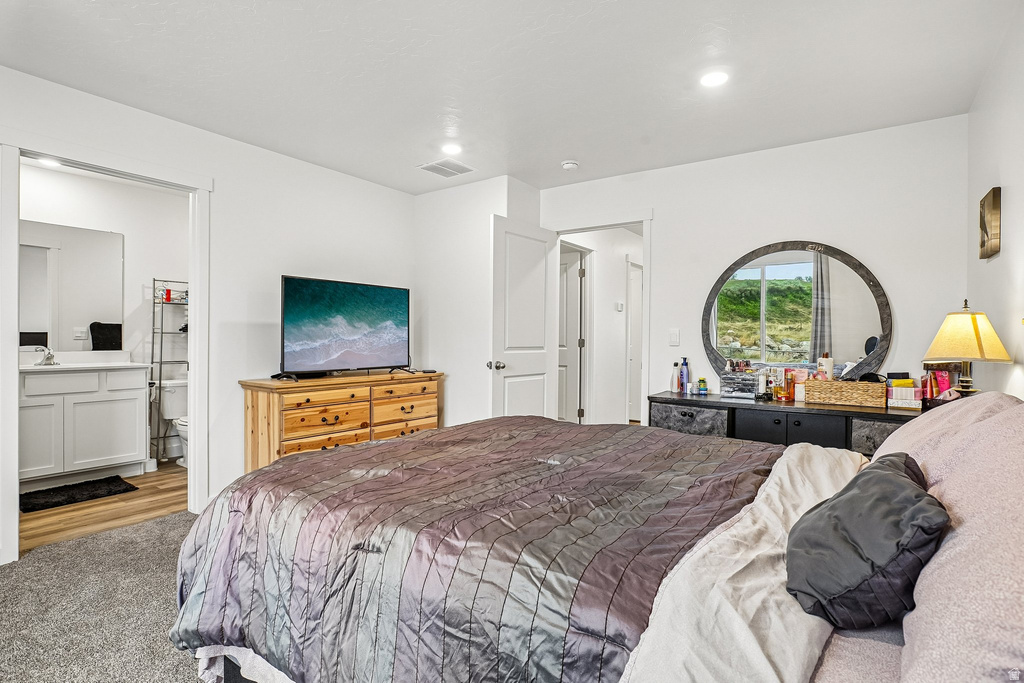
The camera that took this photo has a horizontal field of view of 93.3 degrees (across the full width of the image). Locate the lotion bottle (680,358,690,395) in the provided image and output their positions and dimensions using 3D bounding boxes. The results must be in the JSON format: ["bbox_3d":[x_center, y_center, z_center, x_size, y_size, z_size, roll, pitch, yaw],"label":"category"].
[{"bbox_3d":[1.273,0.253,3.560,0.065,0.258,0.065,0,1,-22],"label":"lotion bottle"}]

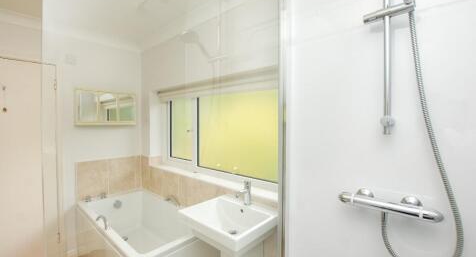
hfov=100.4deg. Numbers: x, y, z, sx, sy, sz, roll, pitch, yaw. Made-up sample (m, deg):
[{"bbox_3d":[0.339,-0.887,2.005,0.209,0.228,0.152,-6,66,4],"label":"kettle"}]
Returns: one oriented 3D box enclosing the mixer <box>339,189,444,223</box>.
[{"bbox_3d":[0.584,0.288,0.783,0.312,0.066,0.092,0,0,41],"label":"mixer"}]

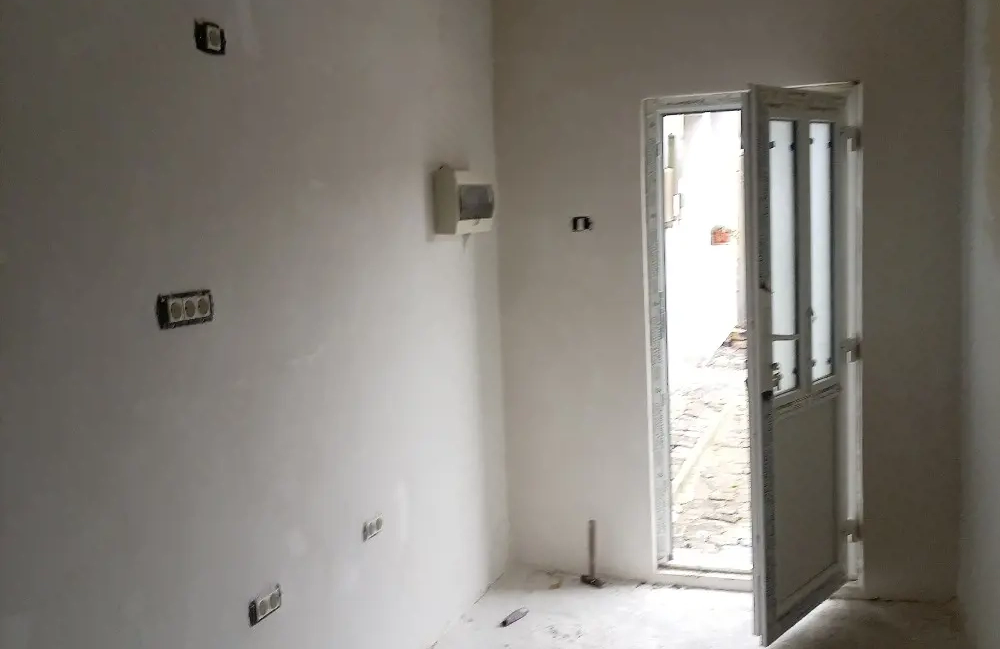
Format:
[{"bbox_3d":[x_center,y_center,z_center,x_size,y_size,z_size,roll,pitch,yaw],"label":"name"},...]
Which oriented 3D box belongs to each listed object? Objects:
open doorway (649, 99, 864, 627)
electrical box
[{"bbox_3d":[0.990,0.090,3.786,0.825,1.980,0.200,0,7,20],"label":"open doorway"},{"bbox_3d":[-0.133,-0.455,3.610,0.099,0.224,0.338,0,7,20],"label":"electrical box"}]

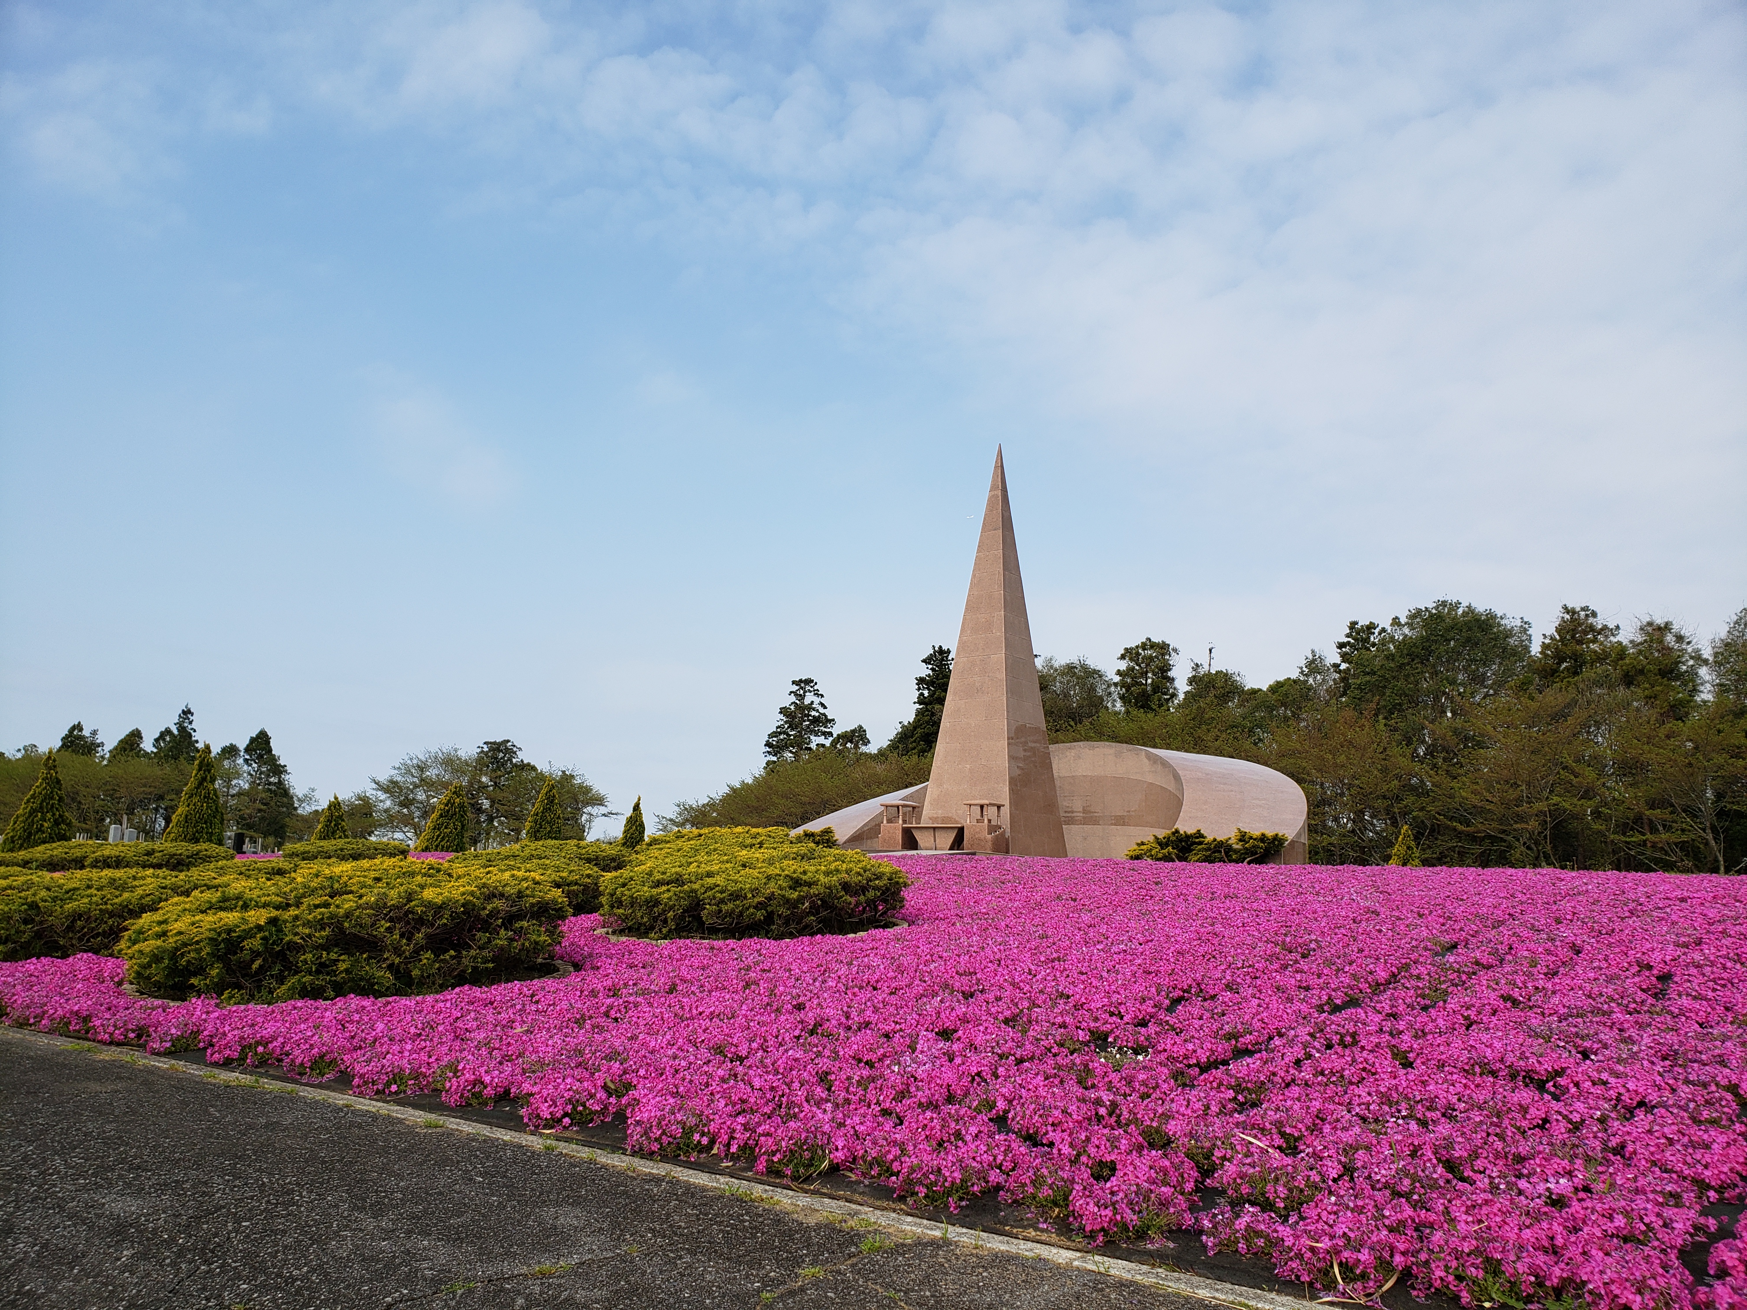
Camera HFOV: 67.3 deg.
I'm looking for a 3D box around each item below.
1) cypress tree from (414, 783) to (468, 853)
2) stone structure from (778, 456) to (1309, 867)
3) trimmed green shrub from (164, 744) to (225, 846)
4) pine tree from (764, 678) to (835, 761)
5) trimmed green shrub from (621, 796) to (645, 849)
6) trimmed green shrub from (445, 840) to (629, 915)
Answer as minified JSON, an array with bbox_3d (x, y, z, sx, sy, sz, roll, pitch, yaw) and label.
[{"bbox_3d":[-12.187,4.687,37.162,1.500,2.064,1.500,5,-9,-18],"label":"cypress tree"},{"bbox_3d":[6.201,0.184,48.172,20.543,15.106,13.696,-5,-11,37],"label":"stone structure"},{"bbox_3d":[-16.030,3.524,31.220,1.550,2.801,1.550,6,-10,-26],"label":"trimmed green shrub"},{"bbox_3d":[-5.066,7.798,88.982,5.500,12.483,5.500,2,-9,-3],"label":"pine tree"},{"bbox_3d":[-6.930,5.042,38.134,0.750,1.709,0.750,3,-9,-10],"label":"trimmed green shrub"},{"bbox_3d":[-4.495,2.813,16.967,2.600,0.854,2.800,4,-9,-14],"label":"trimmed green shrub"}]

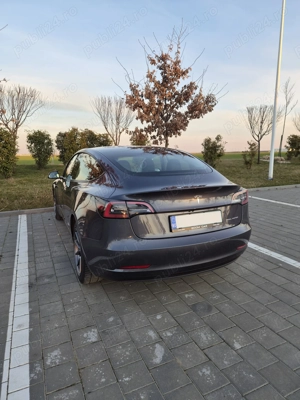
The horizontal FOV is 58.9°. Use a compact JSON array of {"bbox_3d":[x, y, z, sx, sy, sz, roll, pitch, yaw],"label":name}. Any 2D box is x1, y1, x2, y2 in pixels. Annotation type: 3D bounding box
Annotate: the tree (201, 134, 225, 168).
[{"bbox_3d":[4.855,-3.673,20.484,1.772,2.676,1.684,2,10,13],"label":"tree"}]

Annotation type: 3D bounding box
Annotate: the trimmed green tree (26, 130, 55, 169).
[{"bbox_3d":[-9.309,-4.199,22.596,2.210,3.320,2.100,-5,11,-22],"label":"trimmed green tree"}]

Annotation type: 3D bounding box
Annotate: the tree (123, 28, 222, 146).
[{"bbox_3d":[0.872,-3.895,11.302,4.210,6.349,3.999,0,10,4],"label":"tree"}]

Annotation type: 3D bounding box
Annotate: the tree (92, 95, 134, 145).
[{"bbox_3d":[-3.336,-6.198,24.291,3.838,6.540,3.646,-2,10,-7],"label":"tree"}]

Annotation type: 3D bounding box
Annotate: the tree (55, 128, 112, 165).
[{"bbox_3d":[-5.244,-3.980,21.120,4.450,3.299,2.670,-3,10,-13],"label":"tree"}]

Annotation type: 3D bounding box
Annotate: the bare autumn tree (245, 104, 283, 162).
[{"bbox_3d":[12.068,-6.903,28.260,3.934,6.212,3.737,3,11,22],"label":"bare autumn tree"}]

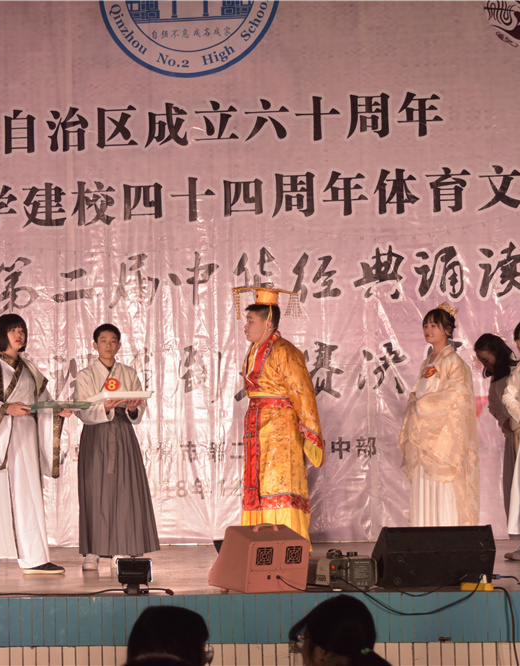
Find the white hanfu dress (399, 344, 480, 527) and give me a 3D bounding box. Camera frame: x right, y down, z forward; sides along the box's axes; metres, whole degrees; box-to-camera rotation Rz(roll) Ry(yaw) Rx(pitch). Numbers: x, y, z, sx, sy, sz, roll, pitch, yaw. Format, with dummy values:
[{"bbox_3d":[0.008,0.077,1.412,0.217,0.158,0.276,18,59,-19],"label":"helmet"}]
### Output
[{"bbox_3d":[1.166,0.757,12.450,0.460,1.340,0.520,2,-4,-44],"label":"white hanfu dress"}]

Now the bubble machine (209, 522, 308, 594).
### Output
[{"bbox_3d":[-0.008,1.168,9.900,0.340,0.345,0.460,0,-4,-27],"label":"bubble machine"}]

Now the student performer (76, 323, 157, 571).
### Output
[{"bbox_3d":[-0.938,0.732,12.423,0.500,1.585,0.430,-1,-2,-10],"label":"student performer"}]

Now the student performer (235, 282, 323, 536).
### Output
[{"bbox_3d":[0.129,0.587,12.700,0.540,1.790,0.540,0,-3,-22],"label":"student performer"}]

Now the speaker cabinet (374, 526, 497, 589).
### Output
[{"bbox_3d":[0.991,1.265,10.937,0.630,0.330,0.420,-1,-2,-6],"label":"speaker cabinet"}]

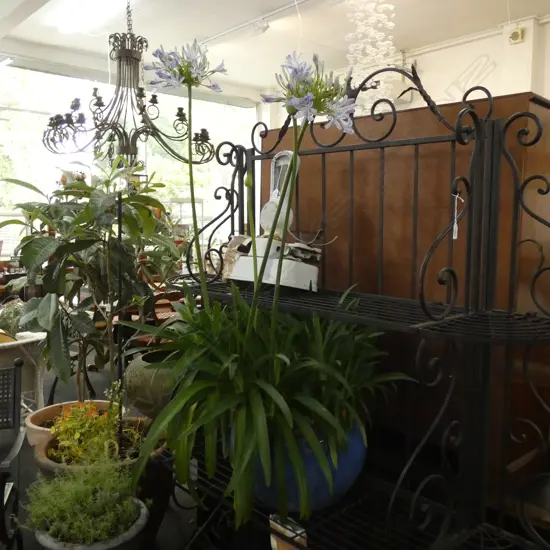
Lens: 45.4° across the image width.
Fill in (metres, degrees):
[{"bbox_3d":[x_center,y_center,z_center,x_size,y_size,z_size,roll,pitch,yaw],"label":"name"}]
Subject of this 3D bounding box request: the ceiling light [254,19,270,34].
[{"bbox_3d":[-0.099,-1.968,5.200,0.140,0.135,0.110,-3,6,-32],"label":"ceiling light"}]

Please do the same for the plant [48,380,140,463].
[{"bbox_3d":[-0.541,0.424,1.985,0.285,0.190,0.270,0,5,0],"label":"plant"}]

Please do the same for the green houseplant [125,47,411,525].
[{"bbox_3d":[-0.010,0.010,1.860,0.820,1.300,0.760,0,5,0],"label":"green houseplant"}]

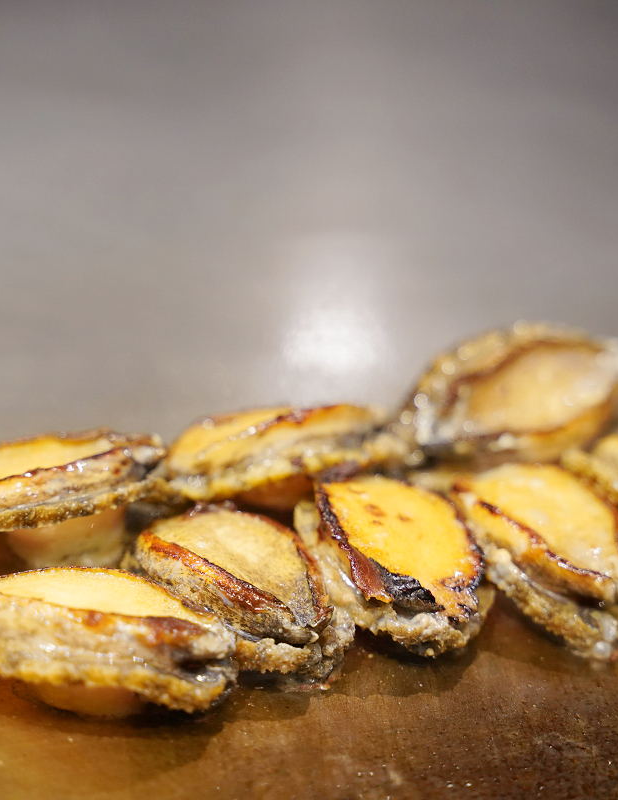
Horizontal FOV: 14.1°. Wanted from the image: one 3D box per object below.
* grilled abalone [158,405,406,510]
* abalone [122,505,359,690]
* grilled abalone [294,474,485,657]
[{"bbox_3d":[-0.008,0.016,0.670,0.069,0.024,0.045,-12,22,-21],"label":"grilled abalone"},{"bbox_3d":[-0.017,0.050,0.609,0.066,0.028,0.042,26,38,34],"label":"abalone"},{"bbox_3d":[0.021,0.042,0.623,0.042,0.026,0.061,-23,42,-32],"label":"grilled abalone"}]

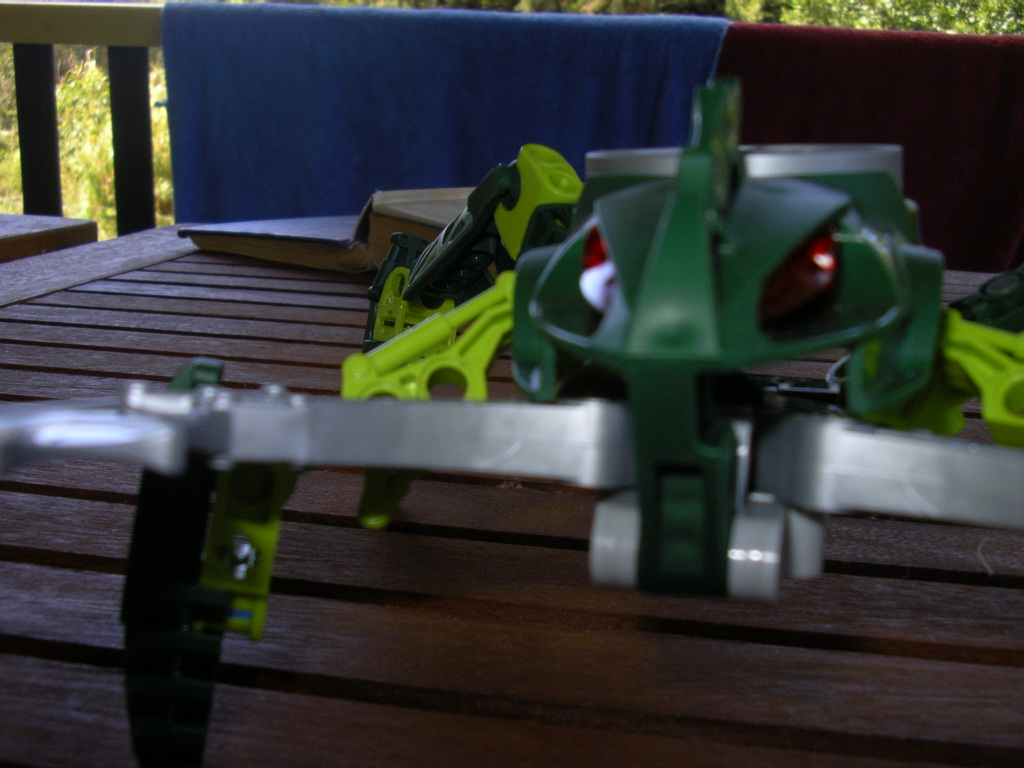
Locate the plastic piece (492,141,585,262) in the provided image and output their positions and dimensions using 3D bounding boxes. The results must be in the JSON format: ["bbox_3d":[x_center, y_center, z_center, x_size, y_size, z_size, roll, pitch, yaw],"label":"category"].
[{"bbox_3d":[0.006,-0.037,0.257,0.019,0.021,0.014,6,12,14],"label":"plastic piece"}]

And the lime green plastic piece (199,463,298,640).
[{"bbox_3d":[-0.031,0.019,0.154,0.011,0.022,0.013,9,13,-8],"label":"lime green plastic piece"}]

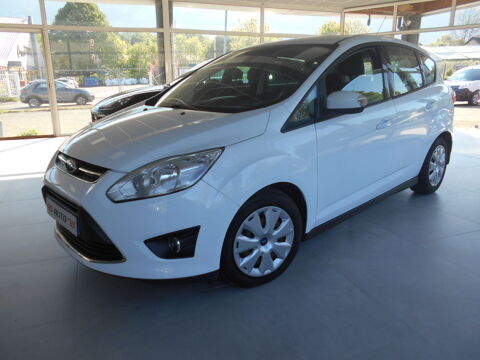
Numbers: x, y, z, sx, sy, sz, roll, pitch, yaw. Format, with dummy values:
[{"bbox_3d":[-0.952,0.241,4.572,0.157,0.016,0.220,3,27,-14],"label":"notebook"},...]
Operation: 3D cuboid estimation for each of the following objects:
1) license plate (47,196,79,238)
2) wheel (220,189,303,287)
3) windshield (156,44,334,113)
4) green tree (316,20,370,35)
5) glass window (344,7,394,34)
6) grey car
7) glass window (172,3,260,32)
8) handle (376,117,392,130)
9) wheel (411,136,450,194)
[{"bbox_3d":[-1.031,0.203,2.094,0.020,0.110,0.520,-6,15,-43],"label":"license plate"},{"bbox_3d":[0.077,0.330,2.111,0.630,0.630,0.210,-10,18,-32],"label":"wheel"},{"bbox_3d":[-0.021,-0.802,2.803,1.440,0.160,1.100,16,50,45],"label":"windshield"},{"bbox_3d":[9.423,-11.306,32.921,5.200,6.600,5.000,0,15,0],"label":"green tree"},{"bbox_3d":[3.571,-4.423,10.041,0.060,0.670,1.740,-10,18,-30],"label":"glass window"},{"bbox_3d":[-10.996,-5.239,21.672,4.350,1.580,1.820,-9,18,-29],"label":"grey car"},{"bbox_3d":[-0.533,-4.146,9.201,2.440,0.680,0.060,-7,17,-23],"label":"glass window"},{"bbox_3d":[1.086,-0.426,2.709,0.215,0.055,0.055,-14,21,-41],"label":"handle"},{"bbox_3d":[2.008,-0.162,3.855,0.630,0.630,0.210,-14,21,-41],"label":"wheel"}]

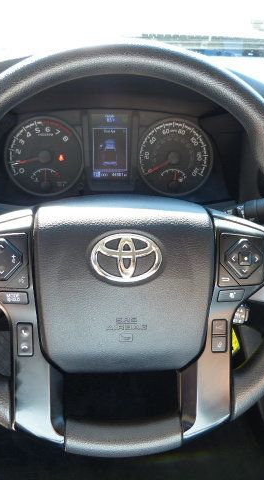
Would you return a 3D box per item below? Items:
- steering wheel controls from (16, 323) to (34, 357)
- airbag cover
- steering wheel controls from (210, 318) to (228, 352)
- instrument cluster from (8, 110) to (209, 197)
[{"bbox_3d":[-0.100,0.093,0.434,0.018,0.034,0.011,0,7,-9],"label":"steering wheel controls"},{"bbox_3d":[-0.008,0.042,0.456,0.170,0.166,0.050,0,7,-9],"label":"airbag cover"},{"bbox_3d":[0.088,0.096,0.463,0.018,0.034,0.011,0,7,-9],"label":"steering wheel controls"},{"bbox_3d":[-0.030,-0.111,0.600,0.272,0.112,0.045,0,9,-9],"label":"instrument cluster"}]

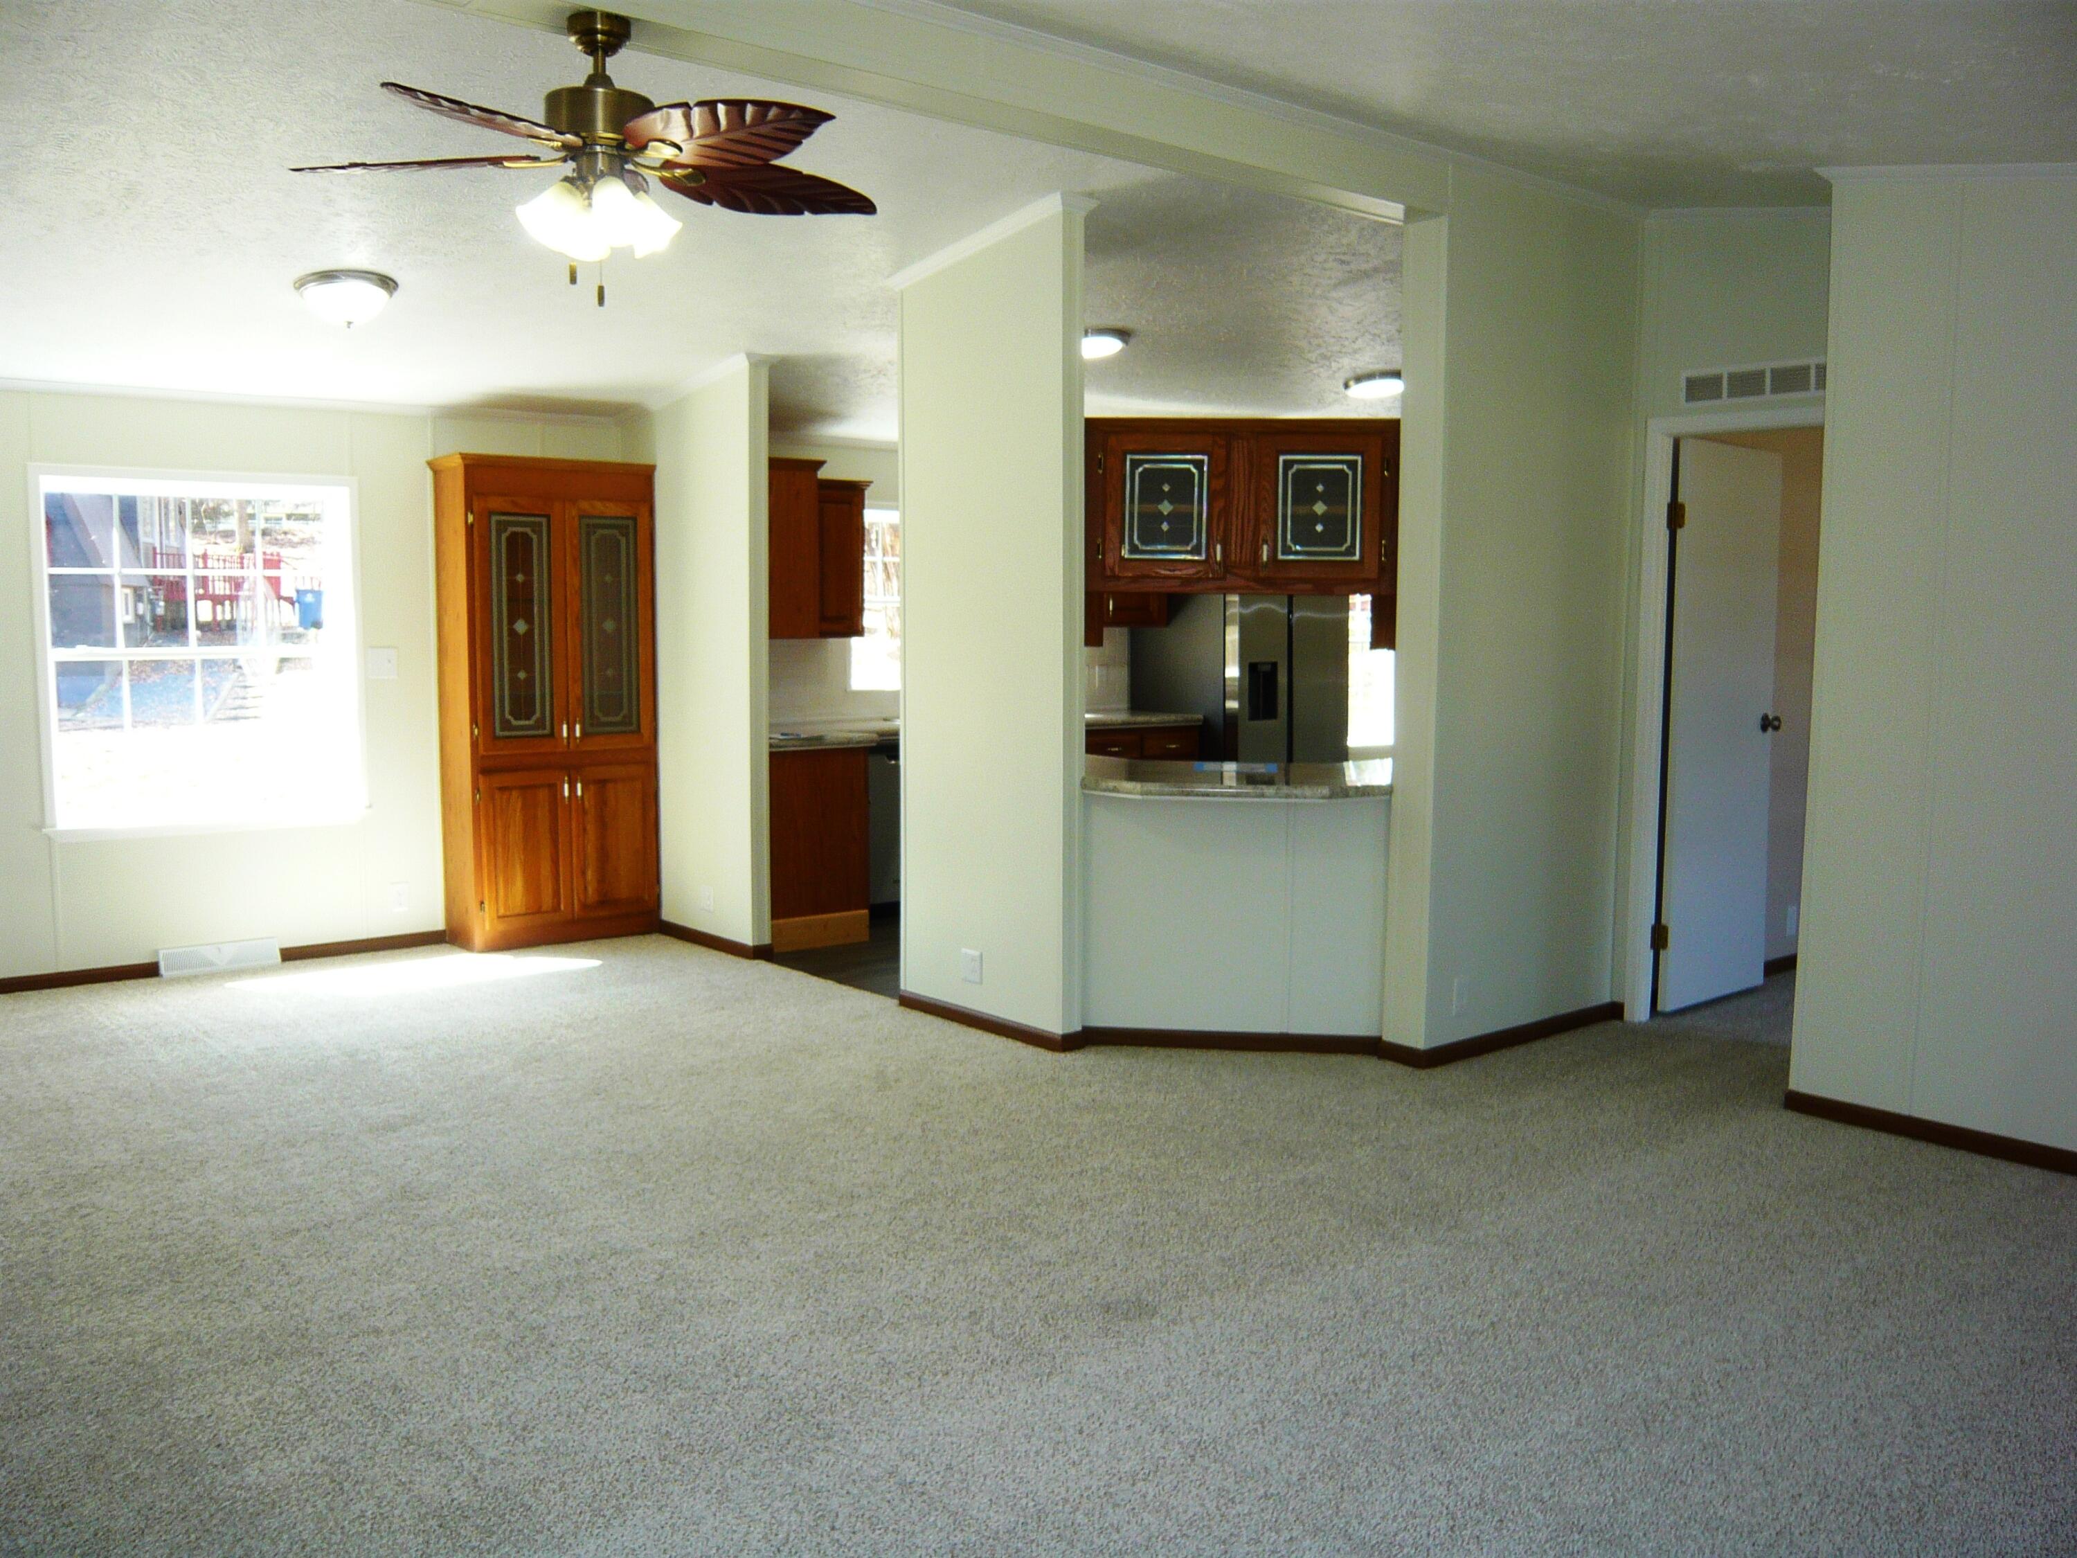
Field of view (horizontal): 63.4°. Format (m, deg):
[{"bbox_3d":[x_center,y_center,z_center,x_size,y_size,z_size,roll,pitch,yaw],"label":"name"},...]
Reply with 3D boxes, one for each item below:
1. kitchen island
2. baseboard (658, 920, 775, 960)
[{"bbox_3d":[0.667,0.425,5.709,1.100,0.900,1.000,1,5,7],"label":"kitchen island"},{"bbox_3d":[-1.427,0.699,7.382,0.102,0.059,0.814,-4,7,-39],"label":"baseboard"}]

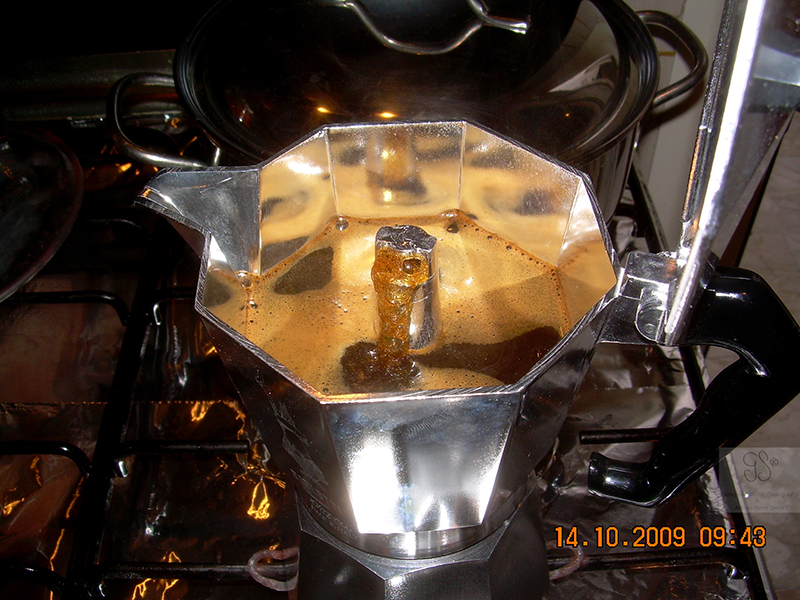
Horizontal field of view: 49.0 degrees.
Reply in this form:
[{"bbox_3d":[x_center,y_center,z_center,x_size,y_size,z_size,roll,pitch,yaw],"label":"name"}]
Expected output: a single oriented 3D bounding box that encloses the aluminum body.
[{"bbox_3d":[-0.008,0.012,0.245,0.127,0.085,0.105,13,48,14],"label":"aluminum body"}]

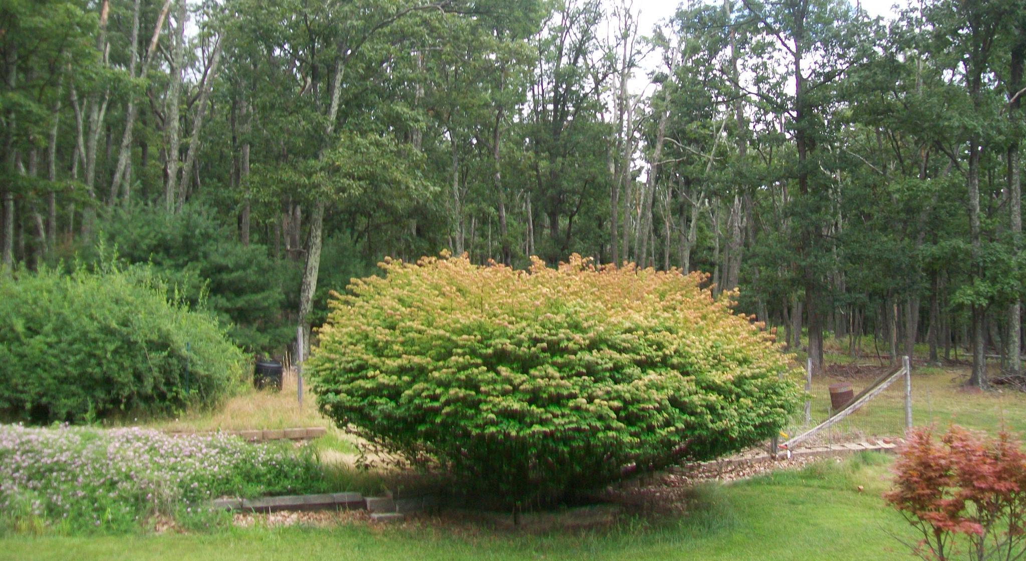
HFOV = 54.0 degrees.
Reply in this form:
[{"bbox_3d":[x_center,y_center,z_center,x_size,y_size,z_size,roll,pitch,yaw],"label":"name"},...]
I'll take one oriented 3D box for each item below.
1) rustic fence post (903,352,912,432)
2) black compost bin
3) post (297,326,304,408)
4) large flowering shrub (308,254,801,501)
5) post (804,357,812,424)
[{"bbox_3d":[7.494,2.227,19.110,0.122,1.672,0.122,0,0,0],"label":"rustic fence post"},{"bbox_3d":[-5.795,2.261,23.887,0.663,0.817,0.663,0,0,0],"label":"black compost bin"},{"bbox_3d":[-4.303,1.783,20.377,0.107,1.734,0.107,0,0,0],"label":"post"},{"bbox_3d":[0.559,1.373,13.650,6.581,3.474,5.947,0,0,0],"label":"large flowering shrub"},{"bbox_3d":[6.144,2.309,20.962,0.102,1.467,0.102,0,0,0],"label":"post"}]

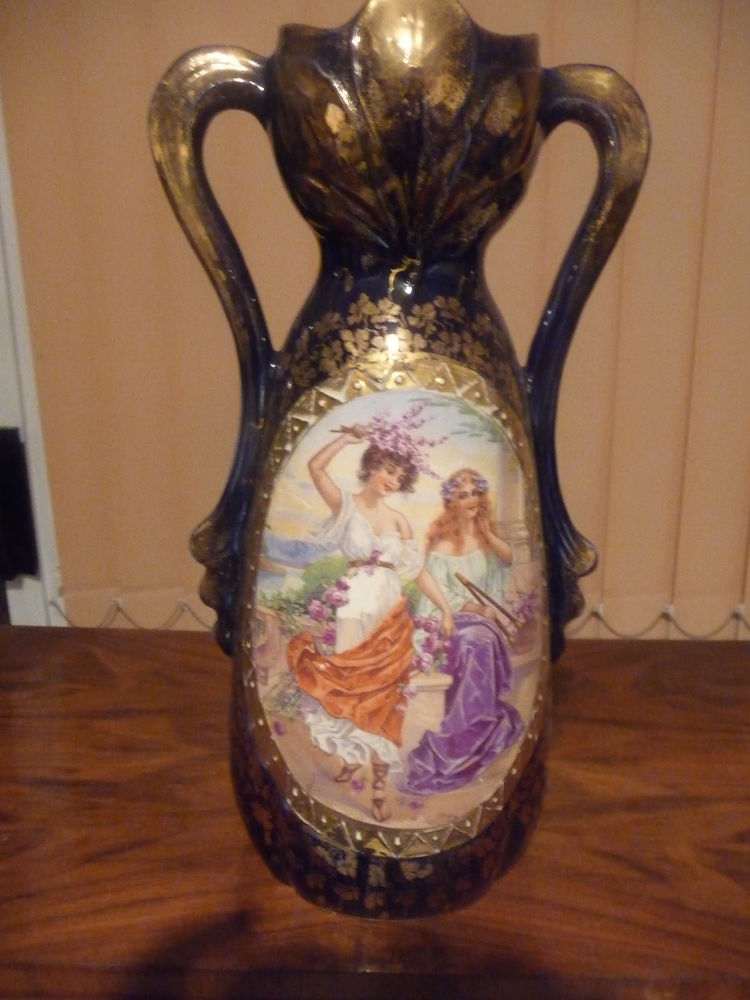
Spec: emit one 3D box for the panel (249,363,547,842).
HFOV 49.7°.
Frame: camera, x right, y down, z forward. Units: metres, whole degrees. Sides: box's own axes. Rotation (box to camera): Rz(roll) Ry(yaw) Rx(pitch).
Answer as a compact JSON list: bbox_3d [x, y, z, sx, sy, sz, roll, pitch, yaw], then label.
[{"bbox_3d":[0.014,0.056,0.429,0.172,0.261,0.061,-1,15,-6],"label":"panel"}]

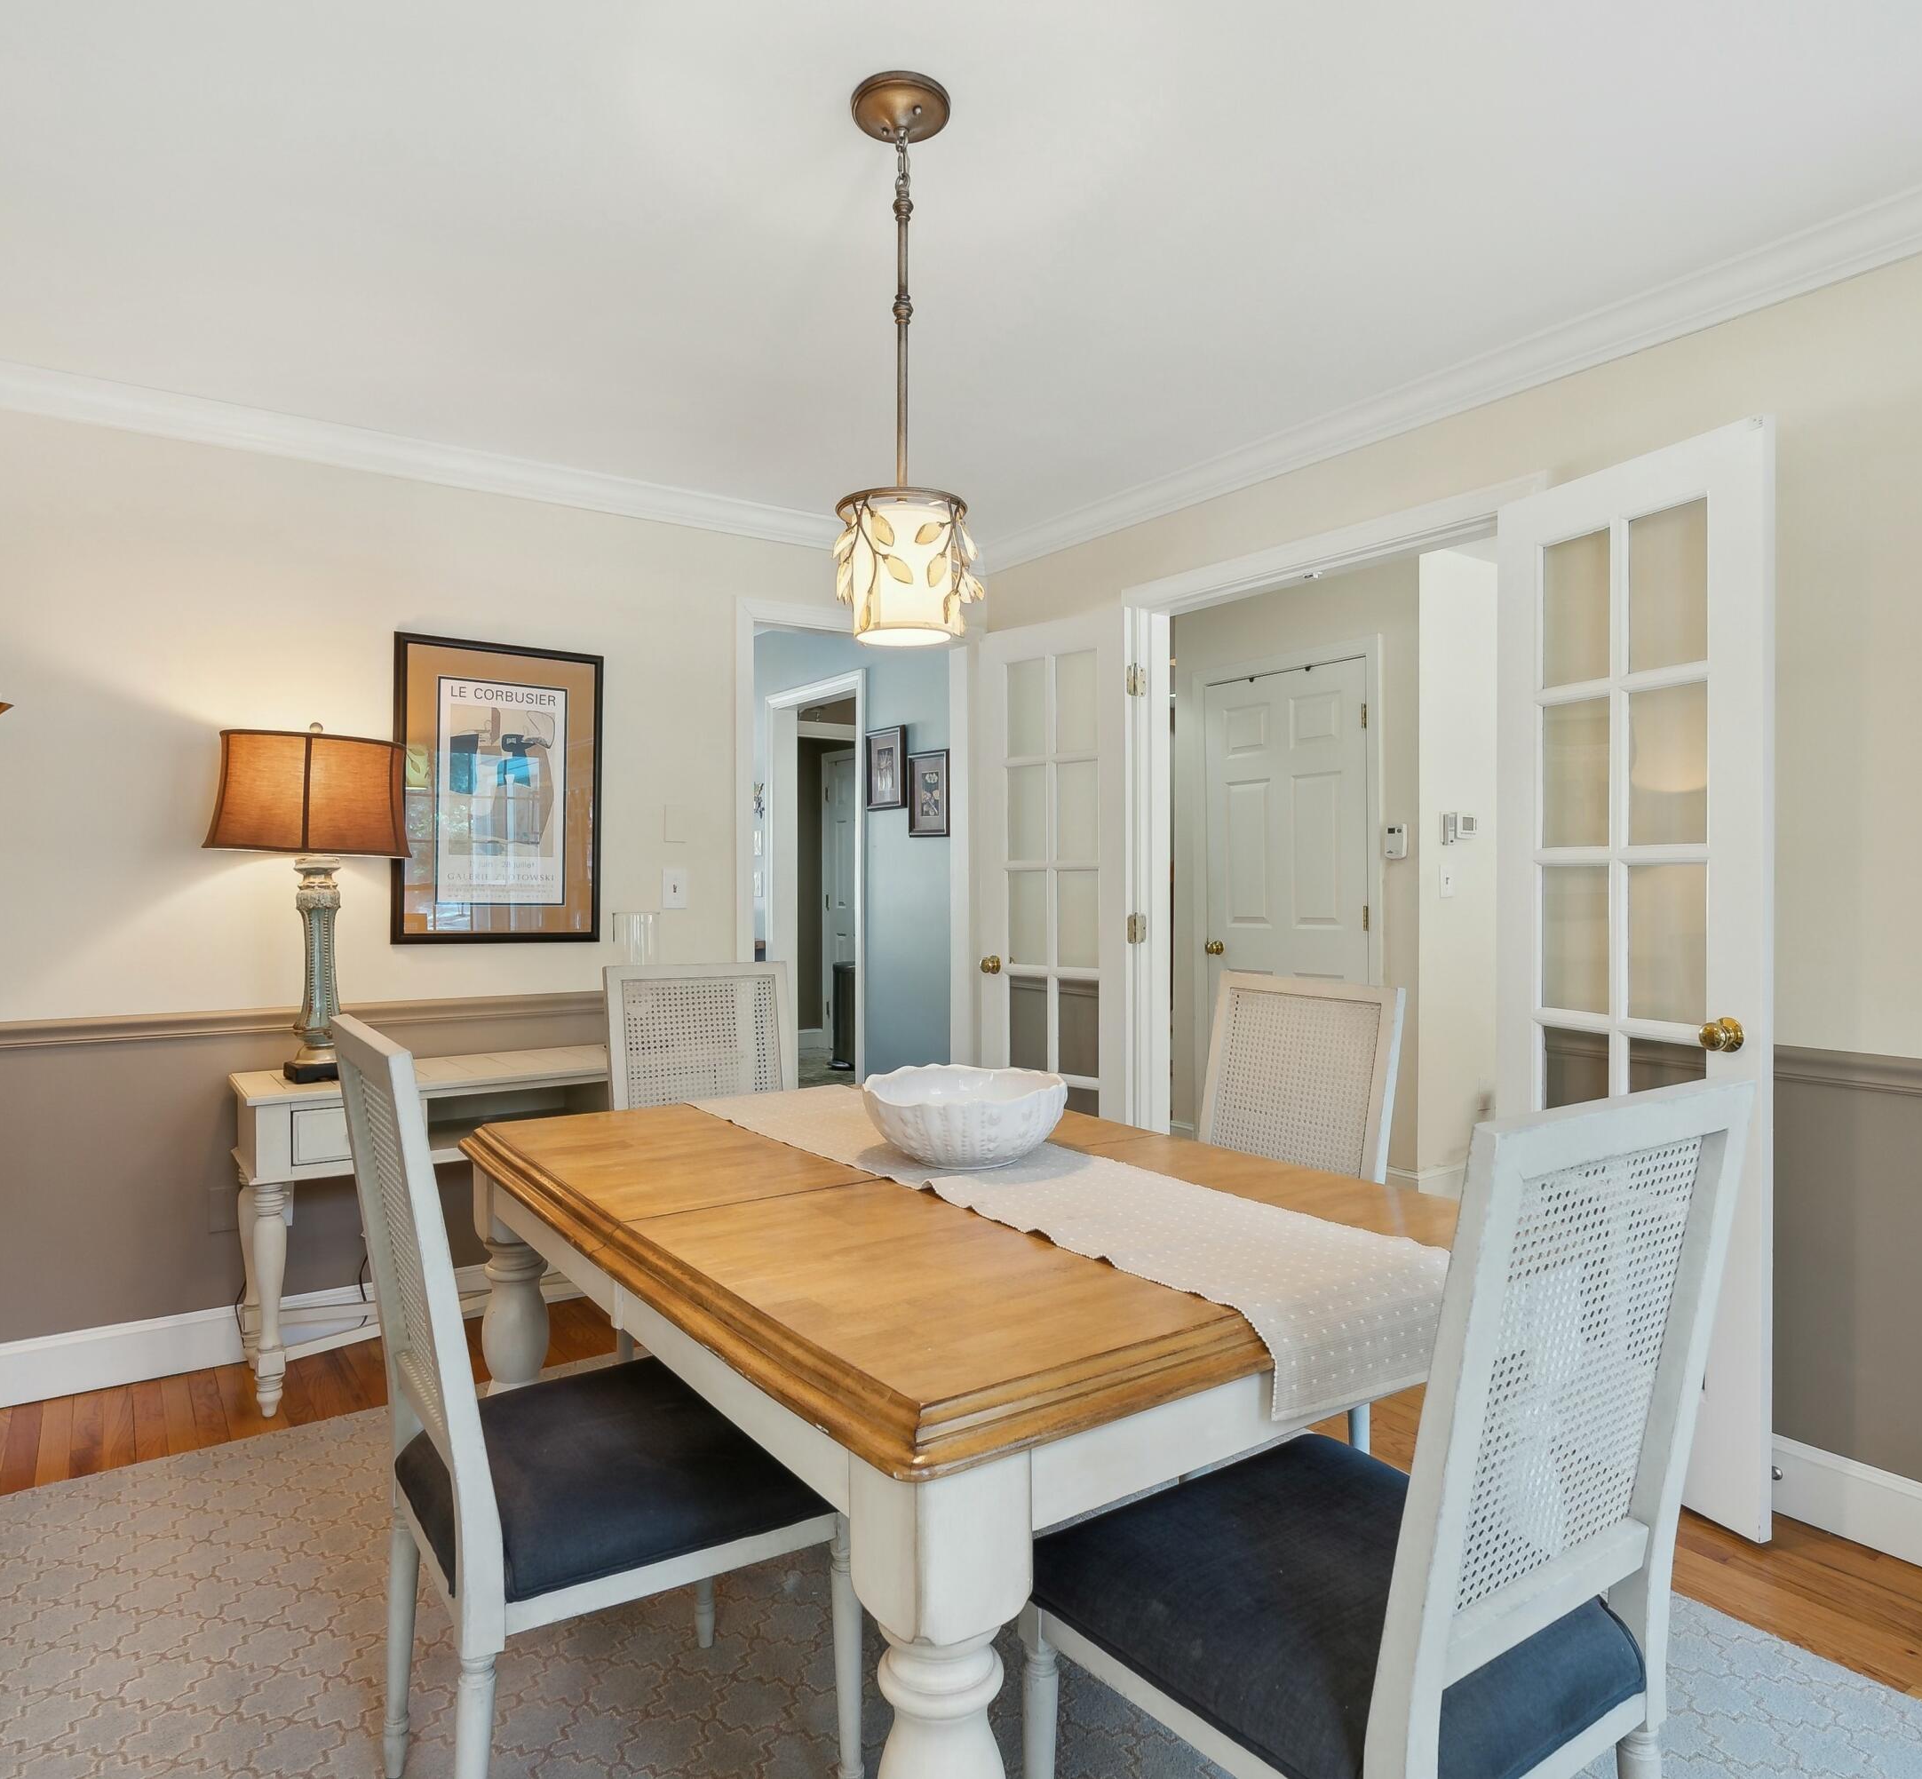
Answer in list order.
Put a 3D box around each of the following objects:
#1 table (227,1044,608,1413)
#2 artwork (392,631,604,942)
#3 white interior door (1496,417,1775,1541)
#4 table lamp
[{"bbox_3d":[-1.205,0.830,3.128,1.190,0.735,0.445,-1,1,-35],"label":"table"},{"bbox_3d":[-1.305,-0.269,3.376,0.575,0.850,0.025,1,0,-35],"label":"artwork"},{"bbox_3d":[1.347,0.165,2.416,0.040,2.035,0.595,0,1,-23],"label":"white interior door"},{"bbox_3d":[-1.580,0.034,2.902,0.430,0.865,0.270,-1,1,-35],"label":"table lamp"}]

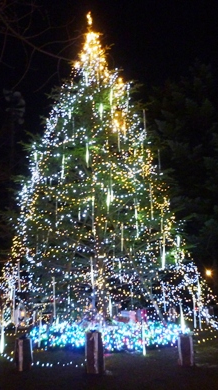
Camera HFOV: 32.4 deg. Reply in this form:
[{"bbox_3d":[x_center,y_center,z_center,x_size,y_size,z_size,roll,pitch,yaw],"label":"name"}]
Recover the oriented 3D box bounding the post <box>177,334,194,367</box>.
[{"bbox_3d":[1.362,2.751,6.684,0.235,0.510,0.235,-3,-12,8],"label":"post"}]

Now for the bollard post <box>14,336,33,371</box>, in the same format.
[{"bbox_3d":[-1.510,2.852,6.749,0.310,0.550,0.310,1,-13,-13],"label":"bollard post"}]

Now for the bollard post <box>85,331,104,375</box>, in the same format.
[{"bbox_3d":[-0.241,2.677,6.420,0.200,0.665,0.200,-8,-13,27],"label":"bollard post"}]

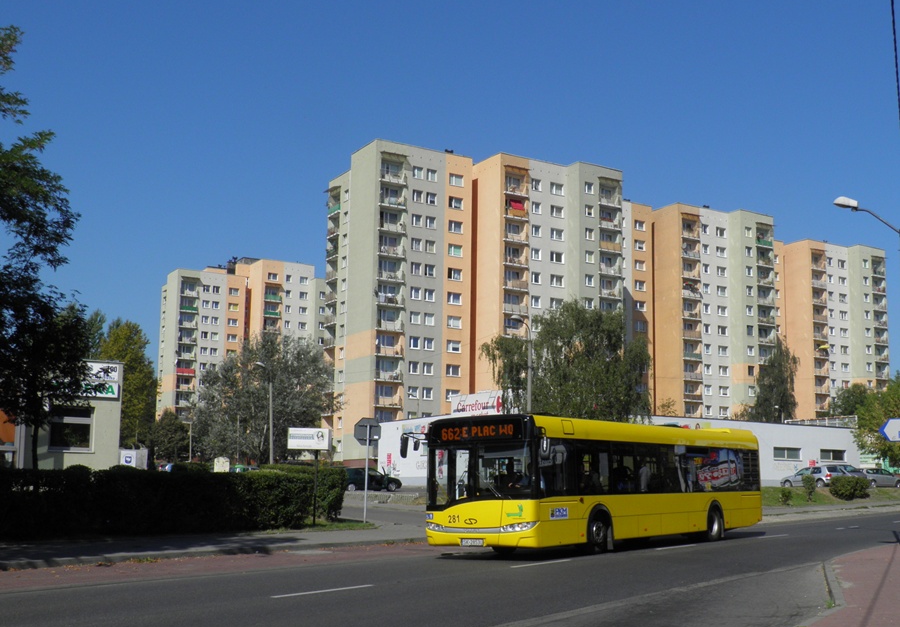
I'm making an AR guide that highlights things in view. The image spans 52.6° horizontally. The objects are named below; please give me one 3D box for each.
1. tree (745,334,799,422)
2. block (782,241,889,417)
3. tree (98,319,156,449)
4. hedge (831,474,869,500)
[{"bbox_3d":[35.188,9.930,98.801,5.800,15.000,5.800,1,-9,0],"label":"tree"},{"bbox_3d":[60.155,7.380,148.580,17.500,35.500,13.000,7,-11,-32],"label":"block"},{"bbox_3d":[-31.812,7.886,86.801,7.500,15.000,7.500,1,-9,0],"label":"tree"},{"bbox_3d":[22.857,9.983,52.000,2.300,1.400,2.200,-6,-12,39],"label":"hedge"}]

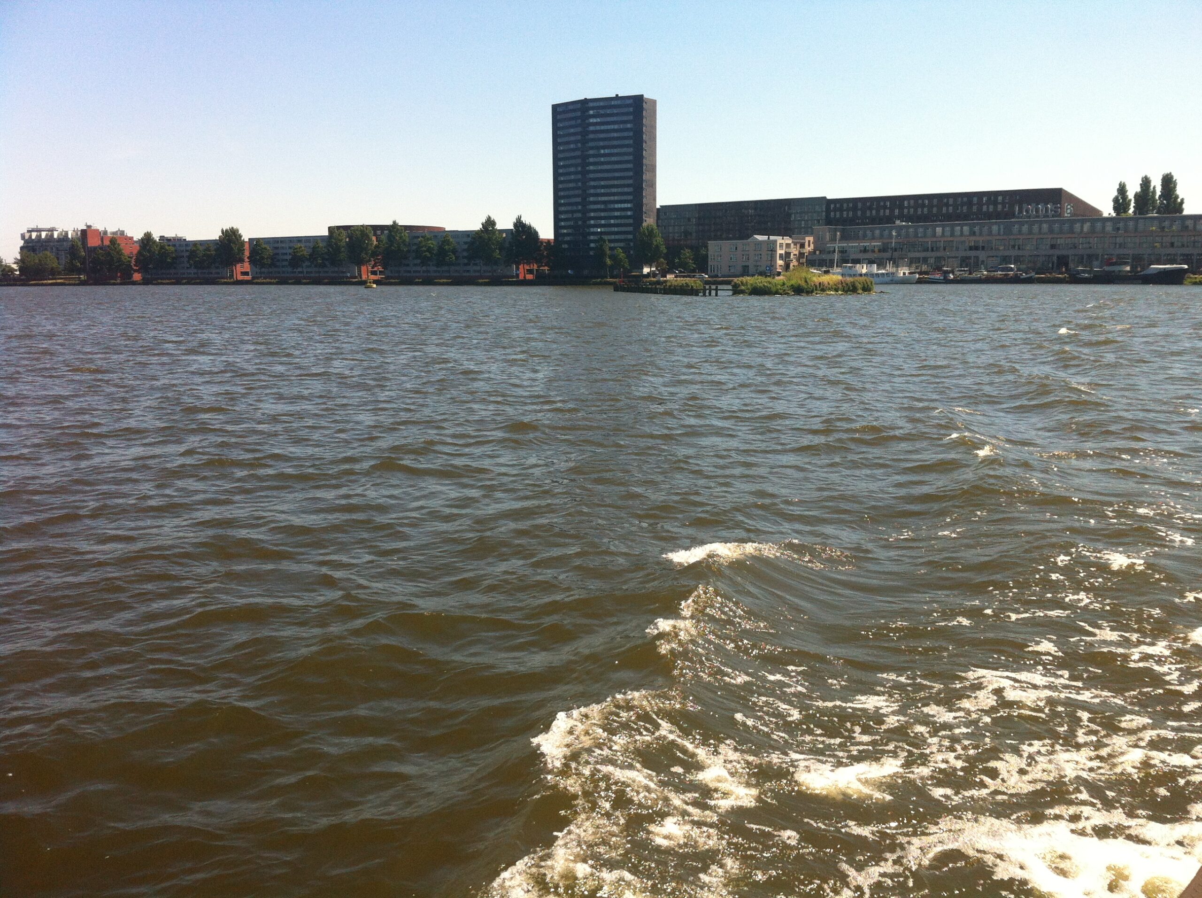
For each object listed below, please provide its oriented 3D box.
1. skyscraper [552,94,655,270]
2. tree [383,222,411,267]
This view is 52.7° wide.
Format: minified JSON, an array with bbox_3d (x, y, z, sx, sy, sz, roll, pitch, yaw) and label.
[{"bbox_3d":[1.130,-94.940,446.350,39.800,63.700,18.000,4,10,30],"label":"skyscraper"},{"bbox_3d":[-79.660,-77.290,473.190,11.070,22.620,11.070,0,8,0],"label":"tree"}]

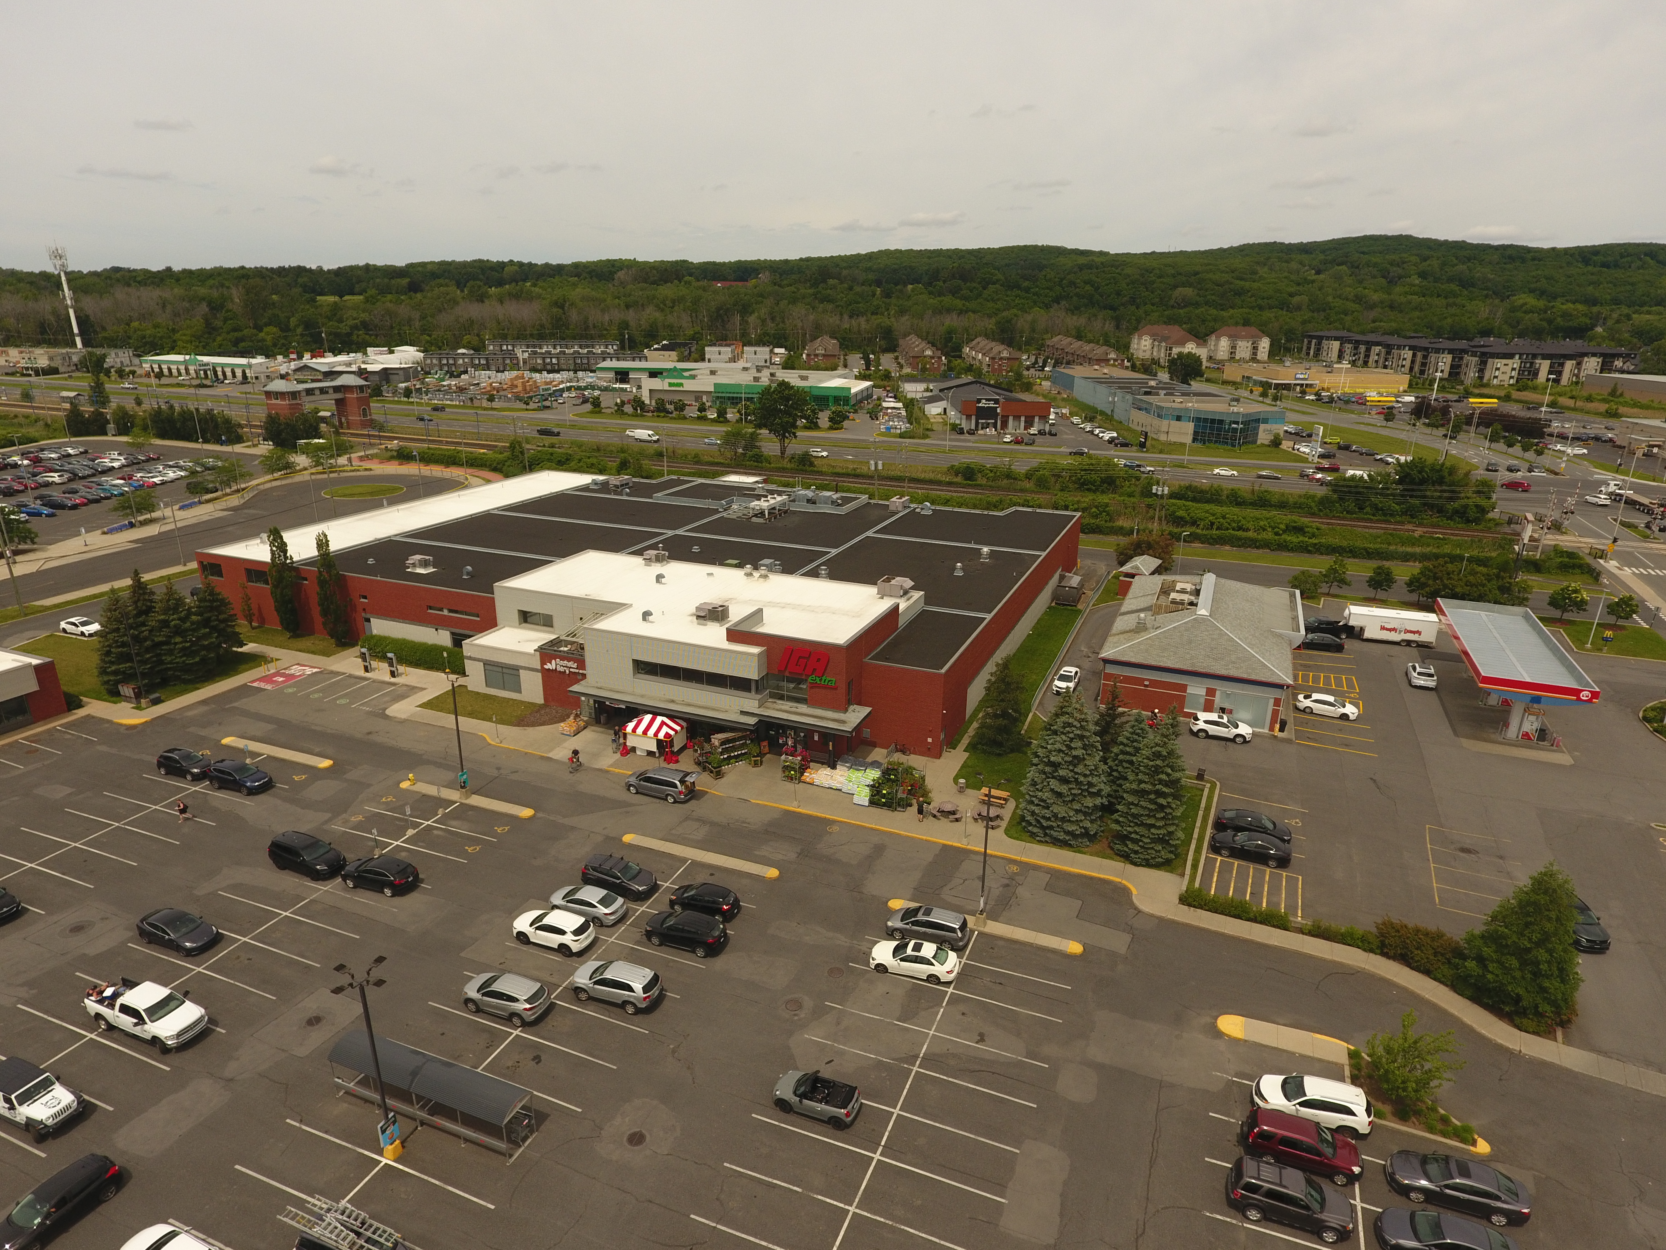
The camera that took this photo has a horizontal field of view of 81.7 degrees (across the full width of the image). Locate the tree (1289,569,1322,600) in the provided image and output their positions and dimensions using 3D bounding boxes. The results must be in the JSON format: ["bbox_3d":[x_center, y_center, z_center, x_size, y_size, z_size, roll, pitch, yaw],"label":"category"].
[{"bbox_3d":[54.502,-4.822,110.806,3.400,3.500,3.400,7,20,22],"label":"tree"}]

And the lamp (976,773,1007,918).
[{"bbox_3d":[8.318,12.008,51.724,1.850,8.600,0.600,8,20,21],"label":"lamp"}]

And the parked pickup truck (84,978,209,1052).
[{"bbox_3d":[-32.390,18.229,45.573,5.700,1.930,2.030,8,21,20],"label":"parked pickup truck"}]

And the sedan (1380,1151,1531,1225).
[{"bbox_3d":[24.355,21.760,37.580,4.860,1.450,1.820,8,21,20],"label":"sedan"}]

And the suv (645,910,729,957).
[{"bbox_3d":[-7.823,16.384,51.733,4.550,1.660,1.840,8,21,20],"label":"suv"}]

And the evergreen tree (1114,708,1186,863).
[{"bbox_3d":[20.268,9.754,60.358,4.700,9.800,4.700,7,20,19],"label":"evergreen tree"}]

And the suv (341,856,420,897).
[{"bbox_3d":[-26.563,14.496,56.401,4.660,1.650,1.870,6,20,18],"label":"suv"}]

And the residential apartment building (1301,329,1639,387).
[{"bbox_3d":[322.114,-140.621,502.616,62.000,16.000,190.000,0,19,0],"label":"residential apartment building"}]

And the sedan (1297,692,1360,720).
[{"bbox_3d":[42.380,7.000,82.500,4.780,1.450,1.830,11,21,28],"label":"sedan"}]

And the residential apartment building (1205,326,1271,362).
[{"bbox_3d":[234.123,-162.114,555.083,31.000,18.600,17.000,1,19,5],"label":"residential apartment building"}]

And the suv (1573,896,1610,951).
[{"bbox_3d":[40.207,15.757,52.391,1.830,1.620,4.500,2,19,7],"label":"suv"}]

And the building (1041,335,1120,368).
[{"bbox_3d":[119.264,-128.964,460.767,13.500,13.500,90.000,0,19,-2],"label":"building"}]

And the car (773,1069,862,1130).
[{"bbox_3d":[-0.574,19.987,40.991,3.840,1.400,1.730,8,20,20],"label":"car"}]

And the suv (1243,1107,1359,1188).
[{"bbox_3d":[19.079,21.006,39.072,4.580,1.690,1.785,8,20,20],"label":"suv"}]

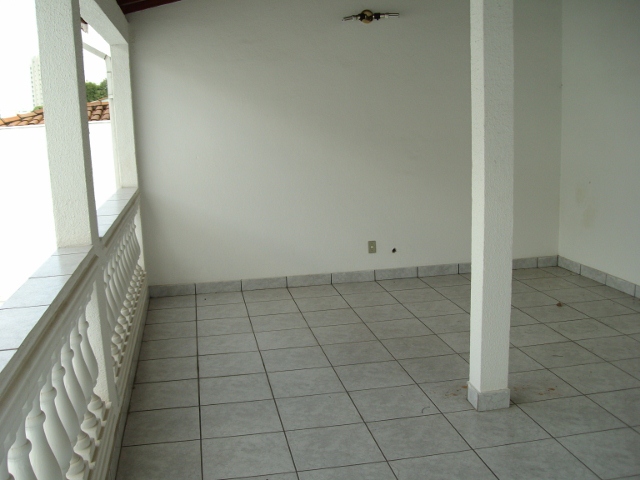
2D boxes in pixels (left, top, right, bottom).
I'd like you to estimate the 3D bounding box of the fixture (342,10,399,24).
[{"bbox_3d":[0.446,-1.937,5.794,0.503,0.117,0.124,-4,10,-10],"label":"fixture"}]

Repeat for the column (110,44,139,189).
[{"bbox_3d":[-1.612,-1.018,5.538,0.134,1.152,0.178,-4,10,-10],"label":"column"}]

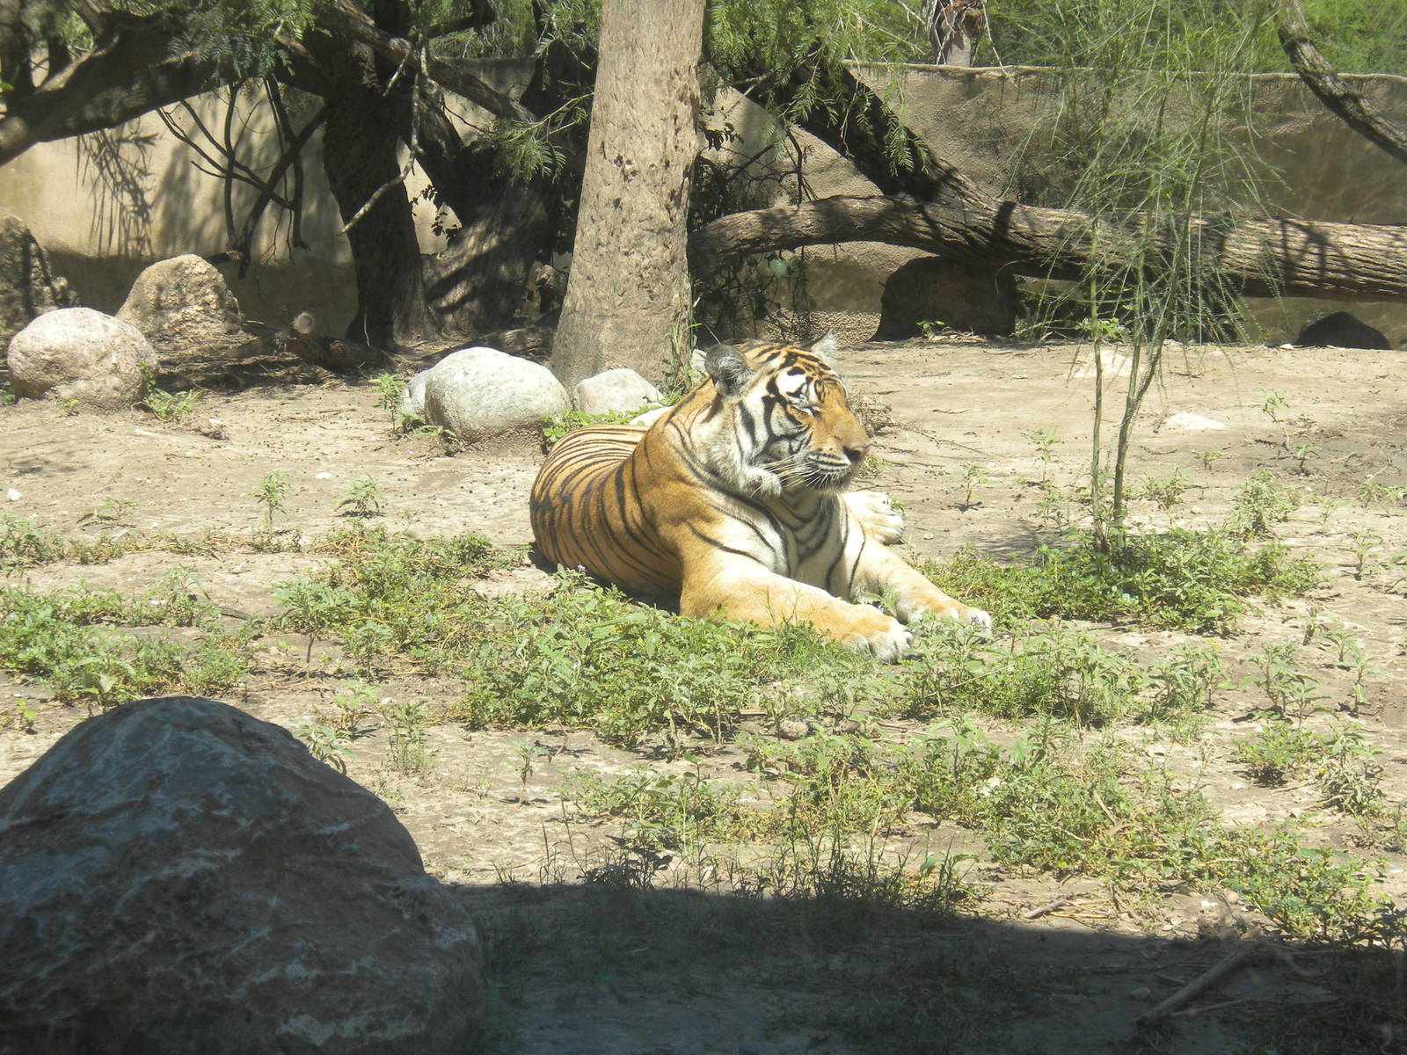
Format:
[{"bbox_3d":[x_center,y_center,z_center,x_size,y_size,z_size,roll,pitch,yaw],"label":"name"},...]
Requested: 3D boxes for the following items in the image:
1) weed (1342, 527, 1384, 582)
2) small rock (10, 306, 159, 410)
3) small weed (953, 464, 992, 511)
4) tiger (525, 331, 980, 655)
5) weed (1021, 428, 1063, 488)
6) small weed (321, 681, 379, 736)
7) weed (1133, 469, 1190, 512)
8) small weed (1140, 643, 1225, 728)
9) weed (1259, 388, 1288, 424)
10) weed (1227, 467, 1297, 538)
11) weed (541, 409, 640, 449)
[{"bbox_3d":[1.624,0.068,10.006,0.105,0.129,0.095,0,10,0],"label":"weed"},{"bbox_3d":[-1.999,-0.544,13.059,0.484,0.328,0.426,0,10,0],"label":"small rock"},{"bbox_3d":[0.758,-0.120,11.430,0.108,0.116,0.098,0,11,0],"label":"small weed"},{"bbox_3d":[0.160,-0.131,9.426,0.720,0.610,1.500,-6,11,-34],"label":"tiger"},{"bbox_3d":[0.942,-0.195,11.299,0.110,0.150,0.105,0,9,0],"label":"weed"},{"bbox_3d":[-0.696,0.352,8.003,0.112,0.100,0.105,0,9,0],"label":"small weed"},{"bbox_3d":[1.289,-0.114,11.431,0.161,0.104,0.137,0,11,0],"label":"weed"},{"bbox_3d":[0.991,0.326,8.411,0.177,0.170,0.151,0,10,0],"label":"small weed"},{"bbox_3d":[1.774,-0.381,12.620,0.090,0.105,0.090,0,9,0],"label":"weed"},{"bbox_3d":[1.460,-0.062,10.615,0.190,0.176,0.171,0,10,0],"label":"weed"},{"bbox_3d":[-0.325,-0.325,12.245,0.300,0.110,0.200,0,9,0],"label":"weed"}]

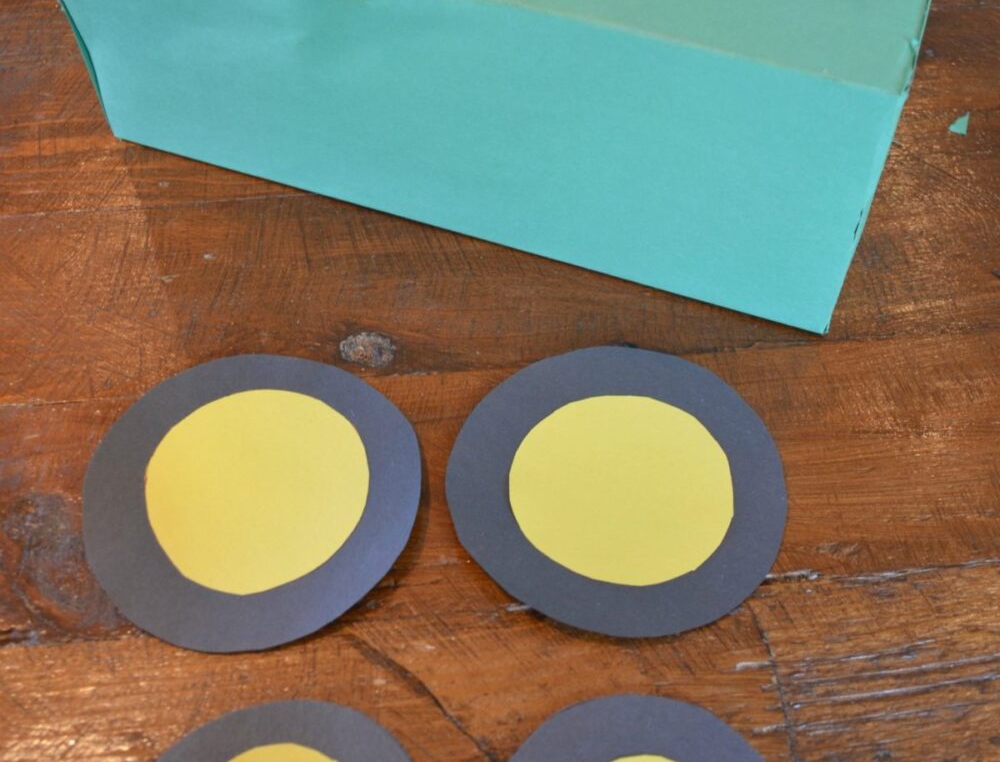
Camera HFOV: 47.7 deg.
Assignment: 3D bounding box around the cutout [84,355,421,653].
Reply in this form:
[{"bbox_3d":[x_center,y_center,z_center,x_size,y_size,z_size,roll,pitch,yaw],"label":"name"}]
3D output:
[{"bbox_3d":[-0.102,0.043,0.465,0.139,0.006,0.140,-2,55,0],"label":"cutout"}]

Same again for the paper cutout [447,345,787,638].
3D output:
[{"bbox_3d":[0.047,0.038,0.463,0.139,0.006,0.139,-2,55,0],"label":"paper cutout"}]

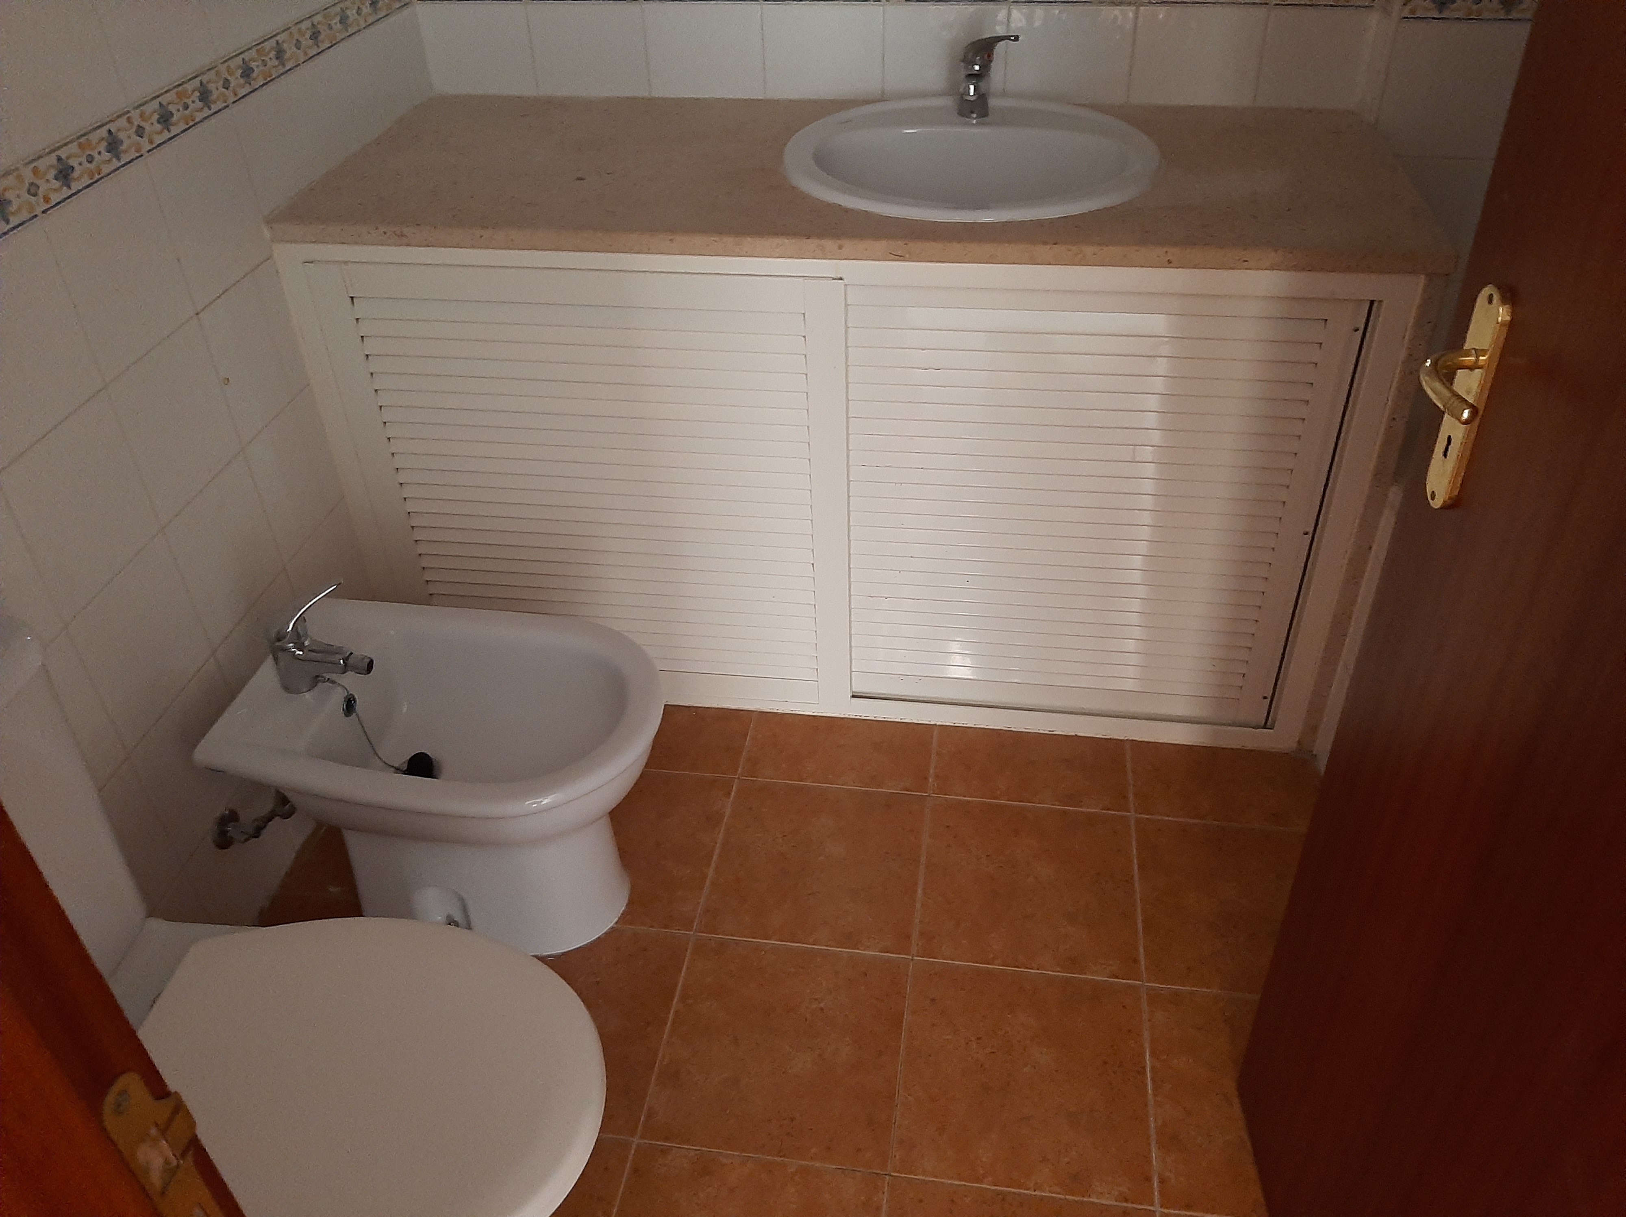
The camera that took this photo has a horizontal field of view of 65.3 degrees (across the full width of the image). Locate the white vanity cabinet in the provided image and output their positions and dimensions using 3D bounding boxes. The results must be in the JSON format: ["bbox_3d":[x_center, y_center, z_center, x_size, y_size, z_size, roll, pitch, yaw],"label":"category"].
[{"bbox_3d":[0.056,-0.323,2.169,1.543,0.812,0.613,4,37,8],"label":"white vanity cabinet"}]

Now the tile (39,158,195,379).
[{"bbox_3d":[-0.819,-0.401,1.505,0.010,0.198,0.198,4,37,8],"label":"tile"}]

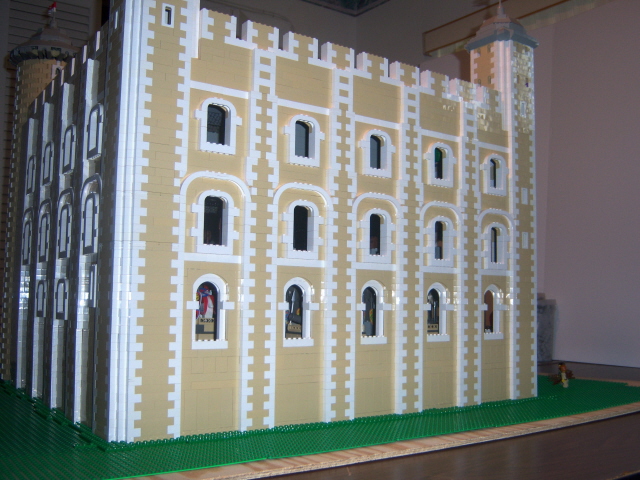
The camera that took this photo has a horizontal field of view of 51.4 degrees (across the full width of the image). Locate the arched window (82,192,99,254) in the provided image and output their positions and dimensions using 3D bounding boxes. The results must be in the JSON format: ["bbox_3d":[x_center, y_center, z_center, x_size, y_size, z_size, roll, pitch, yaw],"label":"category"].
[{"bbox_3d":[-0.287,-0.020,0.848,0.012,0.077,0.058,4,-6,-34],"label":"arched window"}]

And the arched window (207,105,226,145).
[{"bbox_3d":[-0.132,-0.141,0.837,0.031,0.052,0.016,4,-6,-34],"label":"arched window"}]

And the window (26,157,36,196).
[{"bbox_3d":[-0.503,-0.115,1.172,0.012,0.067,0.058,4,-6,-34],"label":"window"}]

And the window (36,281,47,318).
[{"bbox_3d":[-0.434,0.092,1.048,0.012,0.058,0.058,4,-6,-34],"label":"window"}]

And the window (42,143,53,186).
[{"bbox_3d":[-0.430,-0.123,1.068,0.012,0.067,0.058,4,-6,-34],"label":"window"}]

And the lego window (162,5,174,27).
[{"bbox_3d":[-0.183,-0.268,0.798,0.016,0.029,0.008,4,-6,-34],"label":"lego window"}]

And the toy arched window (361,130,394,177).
[{"bbox_3d":[0.082,-0.123,0.975,0.062,0.068,0.014,4,-6,-34],"label":"toy arched window"}]

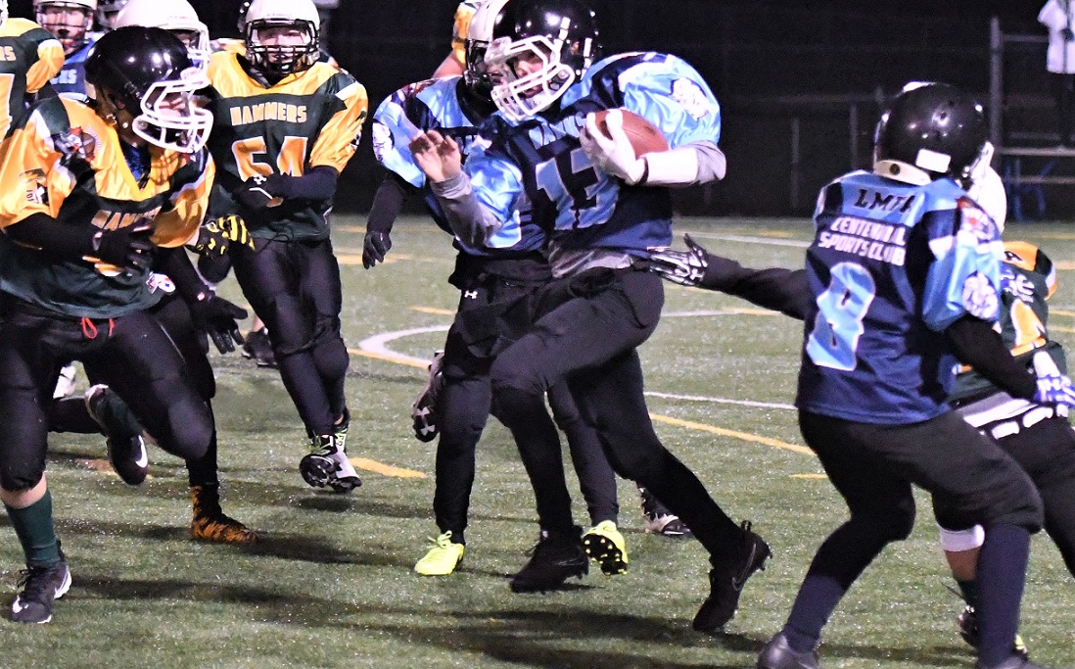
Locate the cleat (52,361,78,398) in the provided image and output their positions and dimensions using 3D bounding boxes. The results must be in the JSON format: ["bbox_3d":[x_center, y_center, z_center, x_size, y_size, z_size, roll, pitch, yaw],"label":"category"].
[{"bbox_3d":[-1.895,0.191,15.350,0.105,0.130,0.280,2,5,17],"label":"cleat"}]

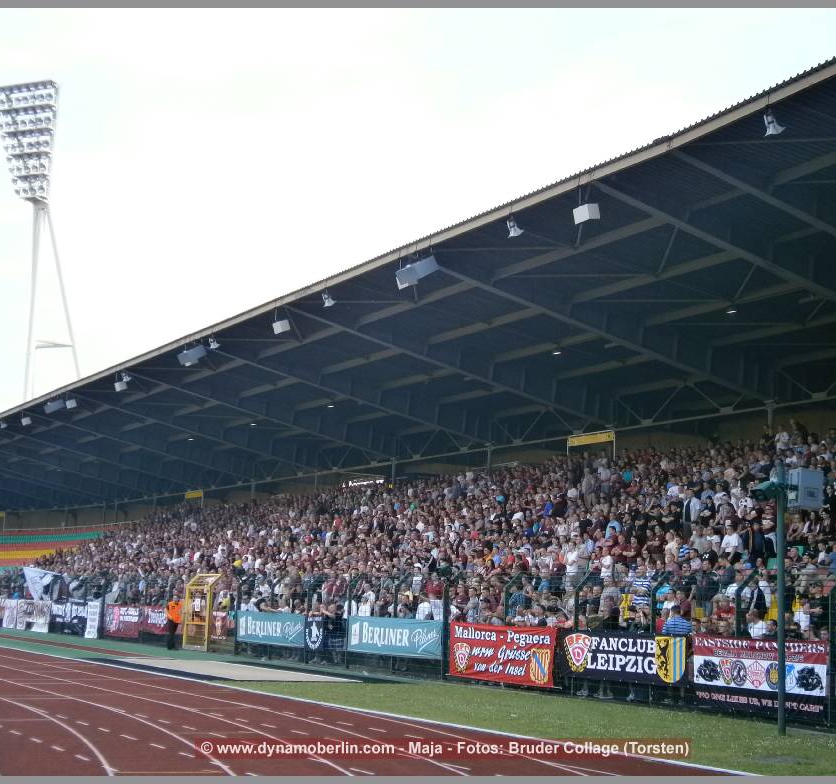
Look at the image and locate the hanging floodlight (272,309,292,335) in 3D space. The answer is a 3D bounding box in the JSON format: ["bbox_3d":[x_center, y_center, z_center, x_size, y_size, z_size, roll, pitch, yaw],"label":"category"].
[{"bbox_3d":[-4.860,-2.310,50.390,0.360,0.380,0.570,-17,2,-30],"label":"hanging floodlight"}]

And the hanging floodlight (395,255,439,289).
[{"bbox_3d":[-0.021,-3.542,41.739,0.600,0.470,1.300,-25,5,-28],"label":"hanging floodlight"}]

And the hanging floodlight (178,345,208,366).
[{"bbox_3d":[-9.205,-1.485,57.647,0.580,0.450,1.300,-25,5,-28],"label":"hanging floodlight"}]

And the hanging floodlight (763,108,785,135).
[{"bbox_3d":[7.271,-5.486,28.852,0.460,0.460,0.460,-22,5,-30],"label":"hanging floodlight"}]

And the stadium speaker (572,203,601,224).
[{"bbox_3d":[4.160,-4.360,34.780,0.360,0.380,0.570,-5,-4,-30],"label":"stadium speaker"}]

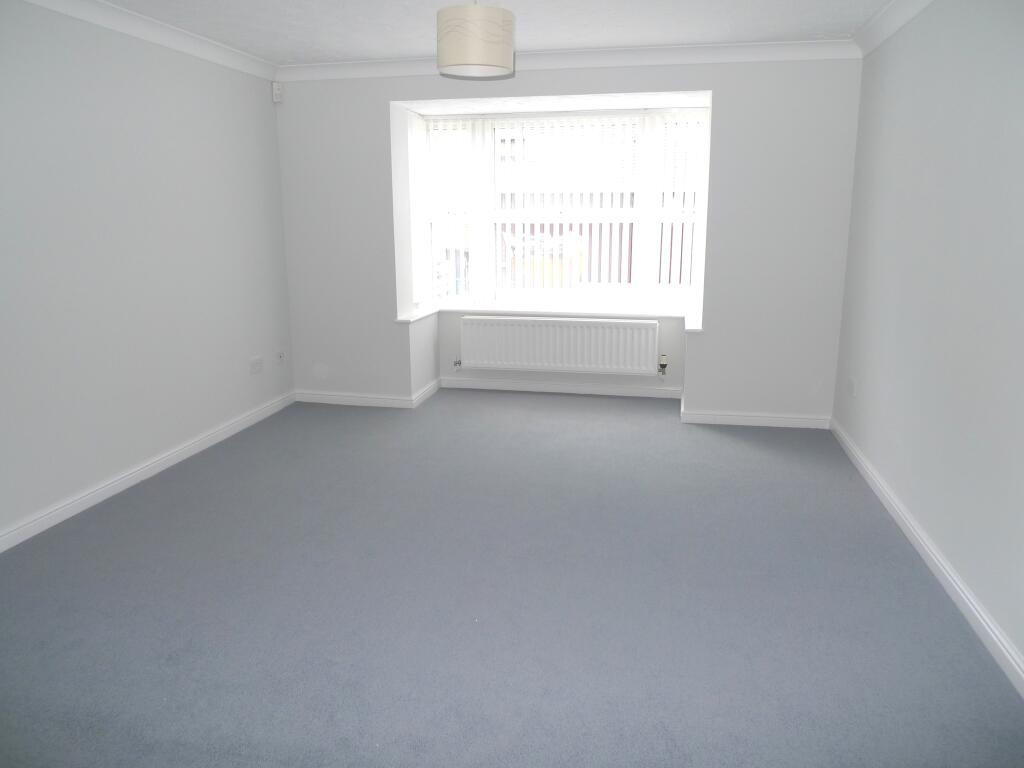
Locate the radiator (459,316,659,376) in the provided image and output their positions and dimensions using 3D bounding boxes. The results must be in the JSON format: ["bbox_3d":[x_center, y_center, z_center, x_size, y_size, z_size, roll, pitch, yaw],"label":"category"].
[{"bbox_3d":[0.364,-0.309,5.615,1.555,0.428,0.090,3,14,12],"label":"radiator"}]

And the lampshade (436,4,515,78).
[{"bbox_3d":[-0.141,-1.347,2.816,0.300,0.202,0.300,0,13,0],"label":"lampshade"}]

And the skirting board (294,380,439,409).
[{"bbox_3d":[-1.123,0.044,5.729,0.990,0.088,0.686,3,14,12],"label":"skirting board"}]

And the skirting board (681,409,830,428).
[{"bbox_3d":[1.643,0.245,4.828,0.957,0.088,0.020,3,14,12],"label":"skirting board"}]

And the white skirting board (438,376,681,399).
[{"bbox_3d":[0.366,0.032,5.753,1.953,0.088,0.020,3,14,12],"label":"white skirting board"}]

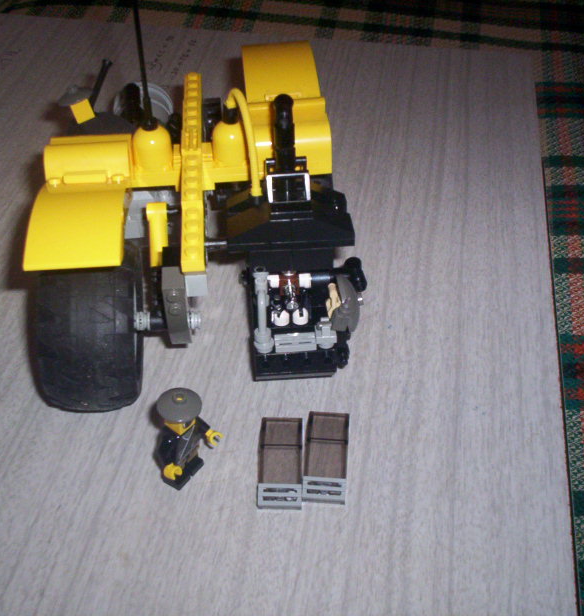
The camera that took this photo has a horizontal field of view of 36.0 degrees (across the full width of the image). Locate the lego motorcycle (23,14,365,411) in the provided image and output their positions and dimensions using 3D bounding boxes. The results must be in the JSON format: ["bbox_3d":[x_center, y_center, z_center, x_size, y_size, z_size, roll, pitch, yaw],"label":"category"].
[{"bbox_3d":[-0.039,-0.058,0.372,0.131,0.147,0.175,-3,41,-3],"label":"lego motorcycle"}]

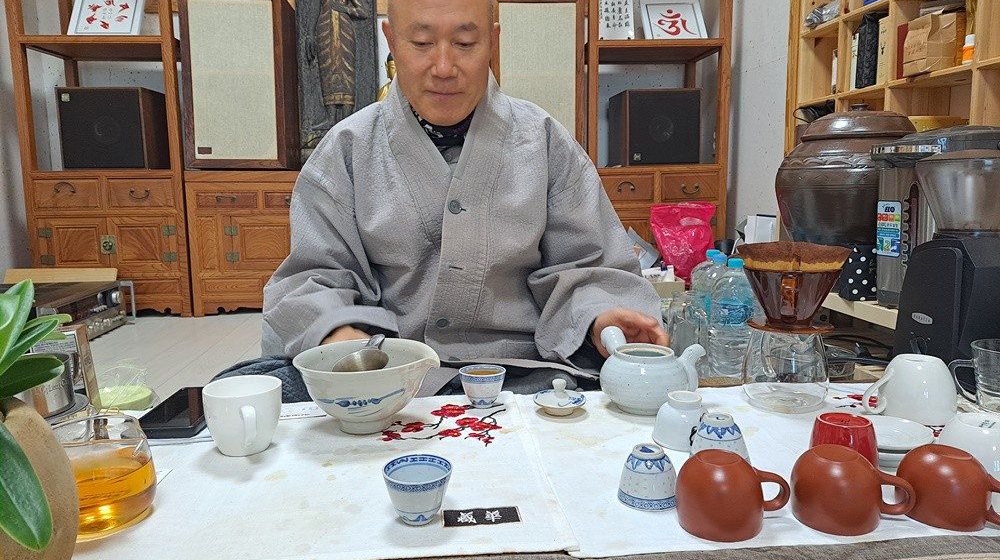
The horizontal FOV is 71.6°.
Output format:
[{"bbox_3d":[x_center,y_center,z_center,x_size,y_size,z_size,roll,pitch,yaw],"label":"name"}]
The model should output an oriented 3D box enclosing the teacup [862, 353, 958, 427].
[{"bbox_3d":[0.507,0.133,0.861,0.113,0.073,0.084,-1,8,-3],"label":"teacup"}]

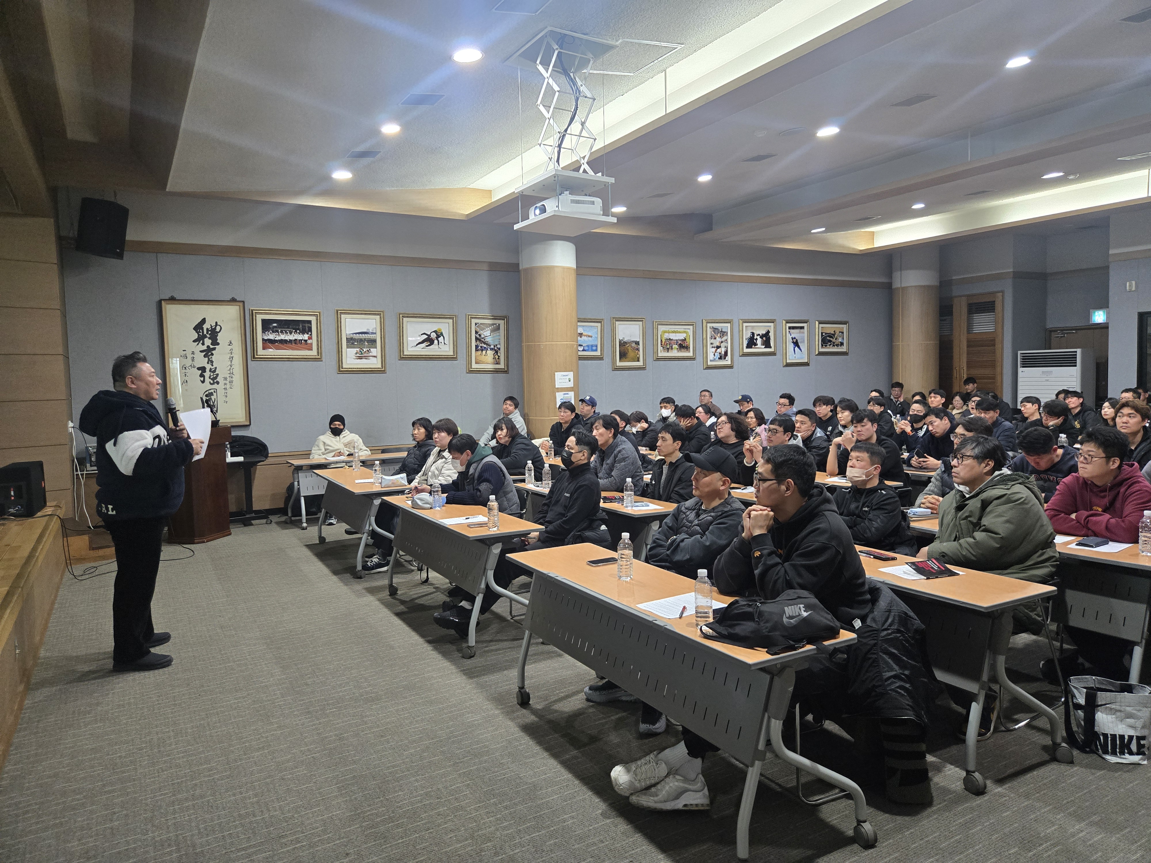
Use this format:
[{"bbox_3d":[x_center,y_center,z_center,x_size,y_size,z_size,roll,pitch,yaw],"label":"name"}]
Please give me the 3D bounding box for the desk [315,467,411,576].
[{"bbox_3d":[-1.949,0.801,7.110,0.570,0.745,1.738,-4,5,-29],"label":"desk"}]

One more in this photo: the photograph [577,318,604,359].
[{"bbox_3d":[0.061,-1.369,11.386,0.815,0.615,0.045,-4,5,-29],"label":"photograph"}]

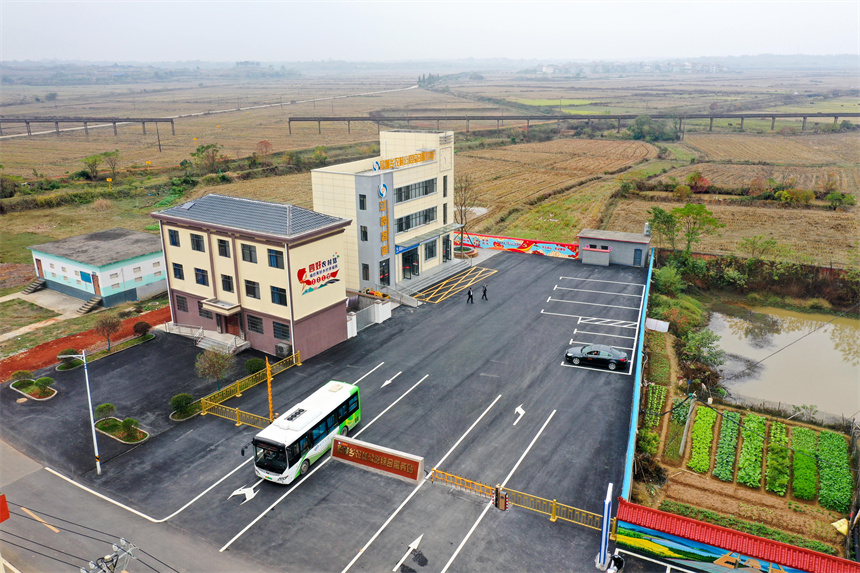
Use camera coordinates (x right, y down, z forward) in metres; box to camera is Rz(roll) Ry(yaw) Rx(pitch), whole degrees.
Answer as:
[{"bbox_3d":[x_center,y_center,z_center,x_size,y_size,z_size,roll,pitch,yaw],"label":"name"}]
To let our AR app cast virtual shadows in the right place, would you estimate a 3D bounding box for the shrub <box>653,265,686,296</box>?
[{"bbox_3d":[25.930,-0.500,71.617,3.500,3.100,3.400,6,20,19],"label":"shrub"}]

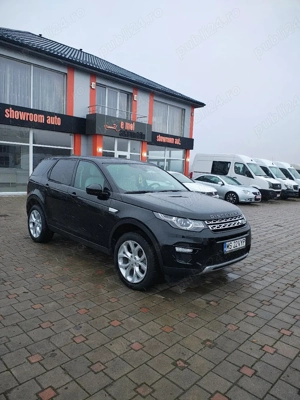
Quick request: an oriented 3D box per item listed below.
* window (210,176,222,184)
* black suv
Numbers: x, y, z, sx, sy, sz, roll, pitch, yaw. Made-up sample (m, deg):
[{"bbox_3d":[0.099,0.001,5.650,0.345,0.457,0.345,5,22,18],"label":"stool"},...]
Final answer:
[{"bbox_3d":[3.294,-0.974,14.296,0.090,0.380,0.850,-3,8,-44],"label":"window"},{"bbox_3d":[-0.545,0.062,5.070,1.970,1.700,4.580,-3,9,-45],"label":"black suv"}]

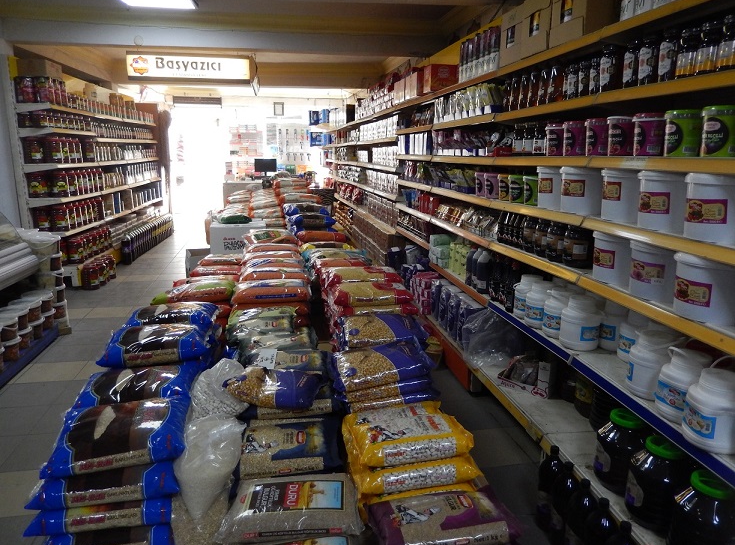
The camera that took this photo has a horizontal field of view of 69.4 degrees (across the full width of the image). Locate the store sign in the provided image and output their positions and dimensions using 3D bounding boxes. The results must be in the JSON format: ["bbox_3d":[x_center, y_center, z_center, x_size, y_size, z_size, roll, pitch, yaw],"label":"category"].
[{"bbox_3d":[-2.150,-2.486,6.482,1.428,0.319,0.140,-3,13,-11],"label":"store sign"}]

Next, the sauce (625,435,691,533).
[{"bbox_3d":[0.961,0.688,1.746,0.178,0.270,0.178,-1,13,-10],"label":"sauce"}]

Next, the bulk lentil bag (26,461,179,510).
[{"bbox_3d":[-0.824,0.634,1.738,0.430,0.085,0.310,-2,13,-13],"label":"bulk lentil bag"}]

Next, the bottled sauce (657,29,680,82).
[{"bbox_3d":[0.985,-0.704,1.731,0.054,0.162,0.054,-9,16,-36],"label":"bottled sauce"}]

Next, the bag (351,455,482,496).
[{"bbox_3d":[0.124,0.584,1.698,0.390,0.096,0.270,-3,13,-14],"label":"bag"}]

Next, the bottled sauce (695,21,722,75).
[{"bbox_3d":[1.015,-0.660,1.571,0.068,0.146,0.068,-9,16,-36],"label":"bottled sauce"}]

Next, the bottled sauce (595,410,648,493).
[{"bbox_3d":[0.975,0.666,2.015,0.188,0.268,0.188,-10,16,-38],"label":"bottled sauce"}]

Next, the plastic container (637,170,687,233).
[{"bbox_3d":[1.042,-0.254,1.858,0.170,0.203,0.170,-8,15,-33],"label":"plastic container"}]

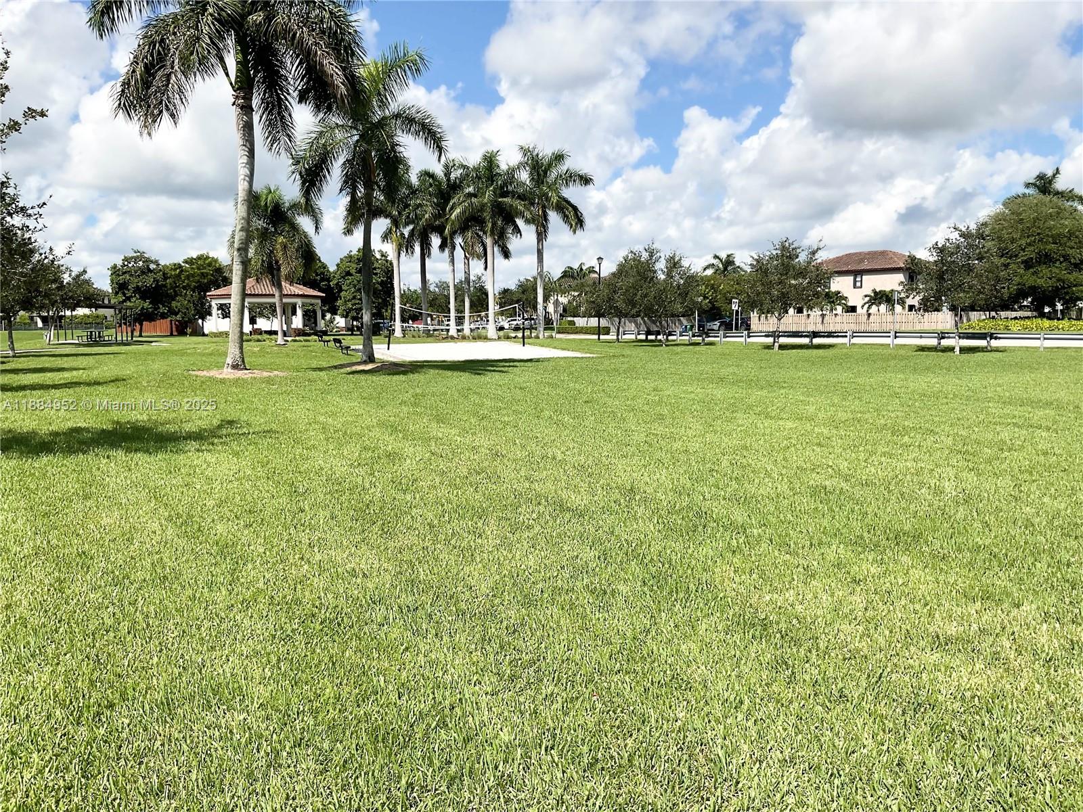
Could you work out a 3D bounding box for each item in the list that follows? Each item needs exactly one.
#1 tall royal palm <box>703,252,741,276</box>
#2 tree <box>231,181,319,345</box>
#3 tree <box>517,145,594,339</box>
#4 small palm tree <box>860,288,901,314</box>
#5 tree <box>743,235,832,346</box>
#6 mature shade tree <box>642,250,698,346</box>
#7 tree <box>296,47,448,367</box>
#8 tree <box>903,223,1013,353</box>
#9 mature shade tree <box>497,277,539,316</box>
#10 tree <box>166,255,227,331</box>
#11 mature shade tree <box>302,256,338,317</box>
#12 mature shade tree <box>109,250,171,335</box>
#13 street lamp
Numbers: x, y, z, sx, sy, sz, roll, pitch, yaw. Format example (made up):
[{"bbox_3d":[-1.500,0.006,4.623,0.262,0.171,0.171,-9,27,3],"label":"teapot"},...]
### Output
[{"bbox_3d":[22.041,-14.040,111.164,5.222,9.646,5.222,0,6,0],"label":"tall royal palm"},{"bbox_3d":[-15.619,-8.213,53.254,5.264,9.177,5.264,0,6,0],"label":"tree"},{"bbox_3d":[0.974,-12.090,67.404,5.657,14.151,5.657,0,6,0],"label":"tree"},{"bbox_3d":[35.753,-10.122,95.469,4.297,4.560,4.297,0,6,0],"label":"small palm tree"},{"bbox_3d":[12.141,-5.570,45.127,4.293,5.494,4.293,0,6,0],"label":"tree"},{"bbox_3d":[7.038,-5.909,49.811,3.066,5.260,3.066,0,6,0],"label":"mature shade tree"},{"bbox_3d":[-6.516,-7.729,34.917,5.992,12.039,5.992,0,6,0],"label":"tree"},{"bbox_3d":[18.271,-5.110,39.781,4.786,5.614,4.786,0,6,0],"label":"tree"},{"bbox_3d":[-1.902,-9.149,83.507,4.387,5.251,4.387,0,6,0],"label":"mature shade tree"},{"bbox_3d":[-34.852,-11.327,92.338,6.591,8.336,6.591,0,6,0],"label":"tree"},{"bbox_3d":[-22.777,-11.159,91.646,4.957,7.595,4.957,0,6,0],"label":"mature shade tree"},{"bbox_3d":[-39.352,-11.103,89.345,6.127,8.602,6.127,0,6,0],"label":"mature shade tree"},{"bbox_3d":[4.010,-7.435,62.766,0.427,5.785,0.427,0,6,0],"label":"street lamp"}]

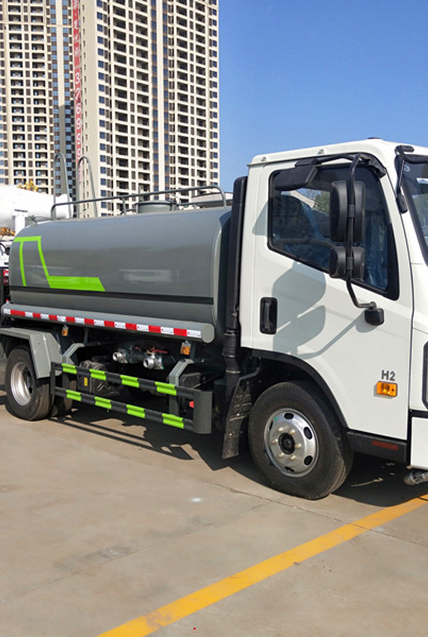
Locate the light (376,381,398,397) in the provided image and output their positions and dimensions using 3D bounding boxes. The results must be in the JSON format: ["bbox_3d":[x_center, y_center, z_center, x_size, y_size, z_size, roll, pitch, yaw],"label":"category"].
[{"bbox_3d":[0.972,0.398,3.437,0.120,0.075,0.030,5,7,45],"label":"light"}]

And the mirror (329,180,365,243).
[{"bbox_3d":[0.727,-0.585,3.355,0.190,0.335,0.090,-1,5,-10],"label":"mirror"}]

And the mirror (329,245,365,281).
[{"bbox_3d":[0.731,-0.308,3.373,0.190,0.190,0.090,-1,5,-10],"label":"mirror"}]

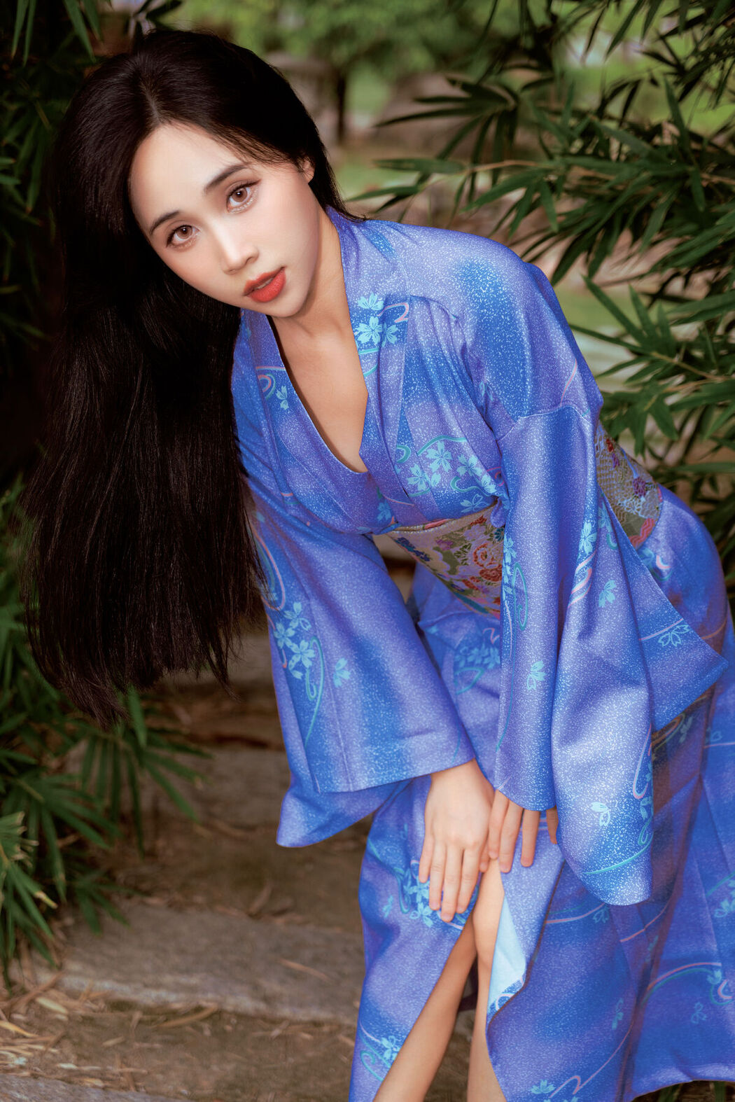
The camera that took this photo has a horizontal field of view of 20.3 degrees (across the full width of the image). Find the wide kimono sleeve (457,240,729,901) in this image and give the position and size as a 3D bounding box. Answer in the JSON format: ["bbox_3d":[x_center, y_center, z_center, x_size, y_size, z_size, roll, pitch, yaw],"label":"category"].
[{"bbox_3d":[0.225,0.012,1.970,0.240,0.620,0.310,5,12,25],"label":"wide kimono sleeve"}]

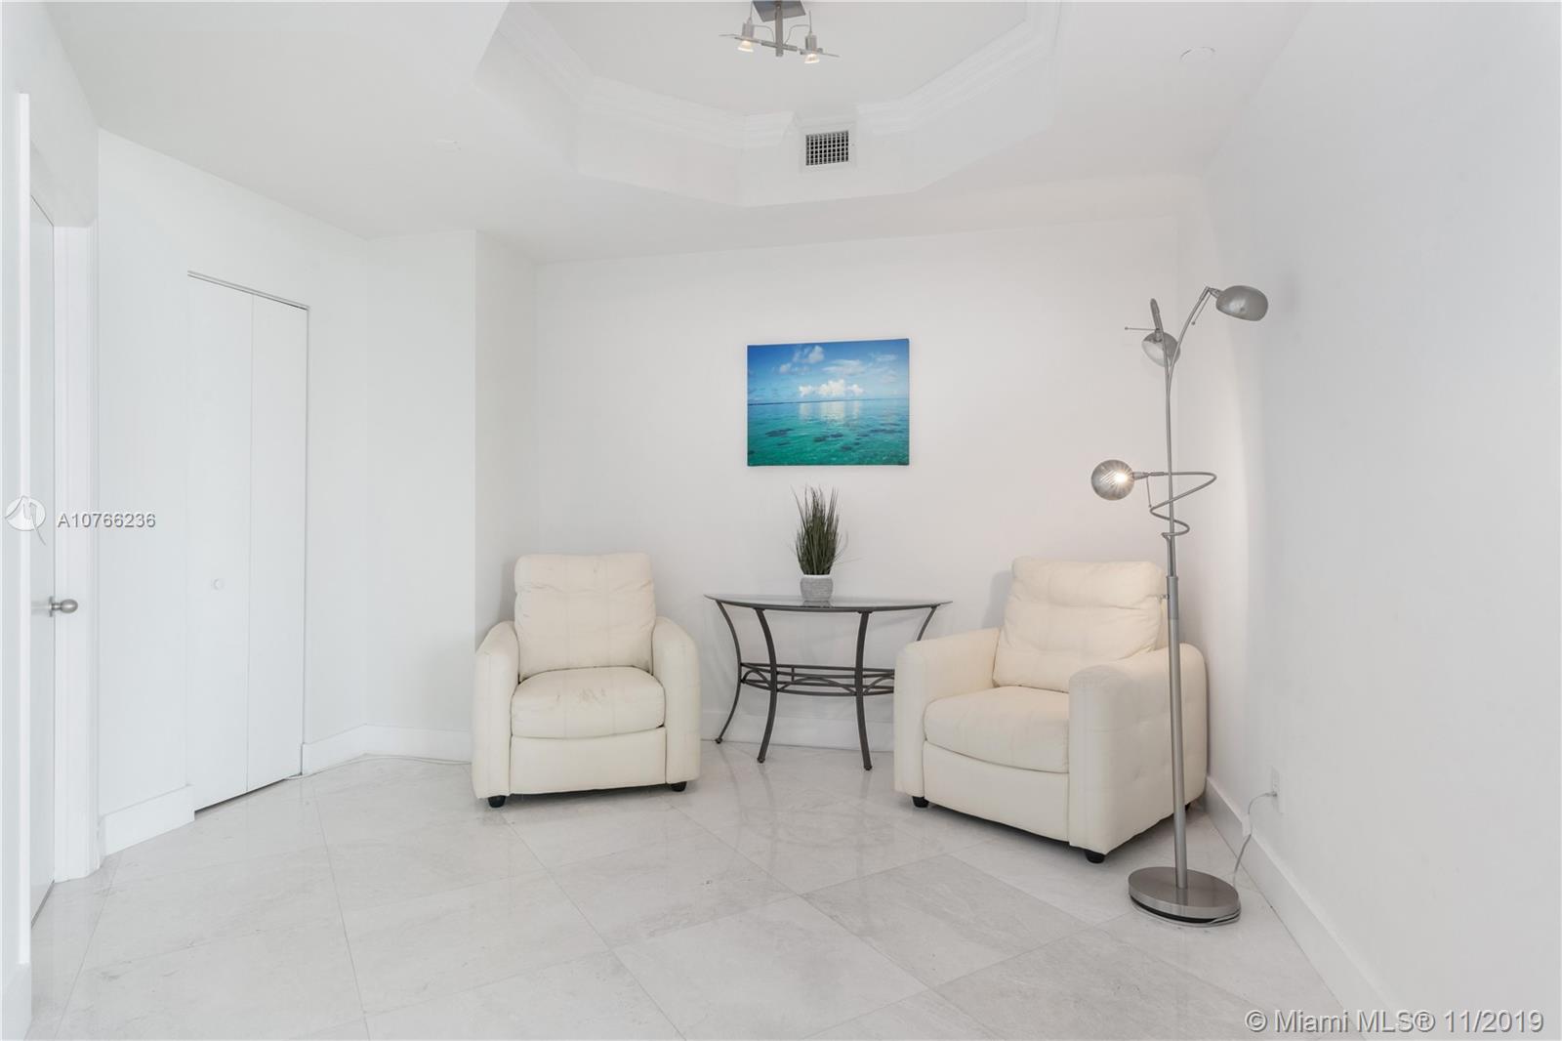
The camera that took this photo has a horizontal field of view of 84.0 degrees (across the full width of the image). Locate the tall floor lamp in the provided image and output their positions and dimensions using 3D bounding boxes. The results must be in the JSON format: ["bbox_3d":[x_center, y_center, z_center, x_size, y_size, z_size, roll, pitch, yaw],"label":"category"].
[{"bbox_3d":[1.172,0.218,2.603,0.510,1.835,0.460,0,0,14],"label":"tall floor lamp"}]

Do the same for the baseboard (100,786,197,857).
[{"bbox_3d":[-2.251,1.056,3.088,0.020,0.137,0.360,0,0,14],"label":"baseboard"}]

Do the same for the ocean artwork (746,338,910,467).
[{"bbox_3d":[0.227,-0.574,4.289,0.815,0.609,0.035,0,0,14],"label":"ocean artwork"}]

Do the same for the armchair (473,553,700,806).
[{"bbox_3d":[-0.887,0.643,3.905,0.890,0.965,0.880,0,0,-17],"label":"armchair"}]

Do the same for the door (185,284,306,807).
[{"bbox_3d":[-2.184,0.093,3.586,0.040,2.040,0.575,0,0,14],"label":"door"}]

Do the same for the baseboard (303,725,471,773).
[{"bbox_3d":[-1.771,1.054,3.946,0.610,0.137,0.400,0,0,14],"label":"baseboard"}]

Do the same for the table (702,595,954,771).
[{"bbox_3d":[0.156,0.757,4.057,1.230,0.742,0.470,0,0,14],"label":"table"}]

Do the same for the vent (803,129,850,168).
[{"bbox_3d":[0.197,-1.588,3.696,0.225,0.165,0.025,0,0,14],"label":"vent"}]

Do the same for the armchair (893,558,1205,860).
[{"bbox_3d":[1.074,0.650,3.430,0.880,0.965,0.890,0,0,-43],"label":"armchair"}]

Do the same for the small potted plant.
[{"bbox_3d":[0.175,0.110,4.133,0.245,0.559,0.240,0,0,0],"label":"small potted plant"}]

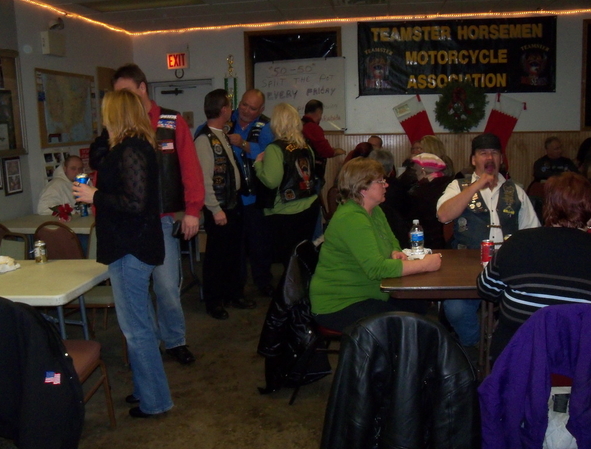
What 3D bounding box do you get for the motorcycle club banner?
[{"bbox_3d":[2.032,-2.107,7.595,2.430,0.910,0.020,0,10,6],"label":"motorcycle club banner"}]

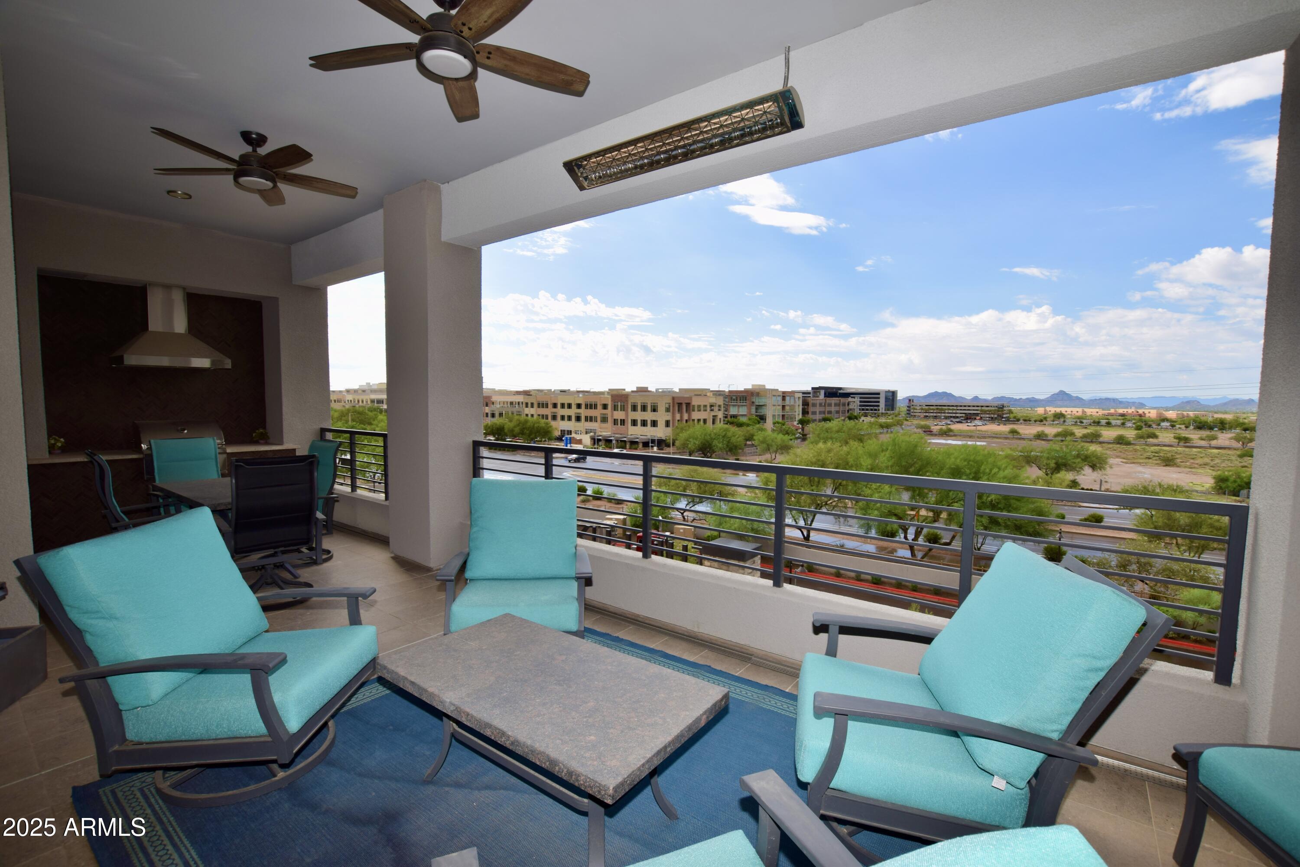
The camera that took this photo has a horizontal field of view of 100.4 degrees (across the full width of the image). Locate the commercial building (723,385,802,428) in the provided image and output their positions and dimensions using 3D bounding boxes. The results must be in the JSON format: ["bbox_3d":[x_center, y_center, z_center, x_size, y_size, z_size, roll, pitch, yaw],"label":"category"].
[{"bbox_3d":[49.370,-9.949,230.414,24.000,18.000,36.000,3,4,36],"label":"commercial building"}]

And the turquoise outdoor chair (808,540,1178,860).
[{"bbox_3d":[1.019,0.900,1.856,0.950,0.945,0.780,2,4,17],"label":"turquoise outdoor chair"}]

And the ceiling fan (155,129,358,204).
[{"bbox_3d":[-2.692,-1.855,3.693,1.280,0.340,1.280,3,4,35],"label":"ceiling fan"}]

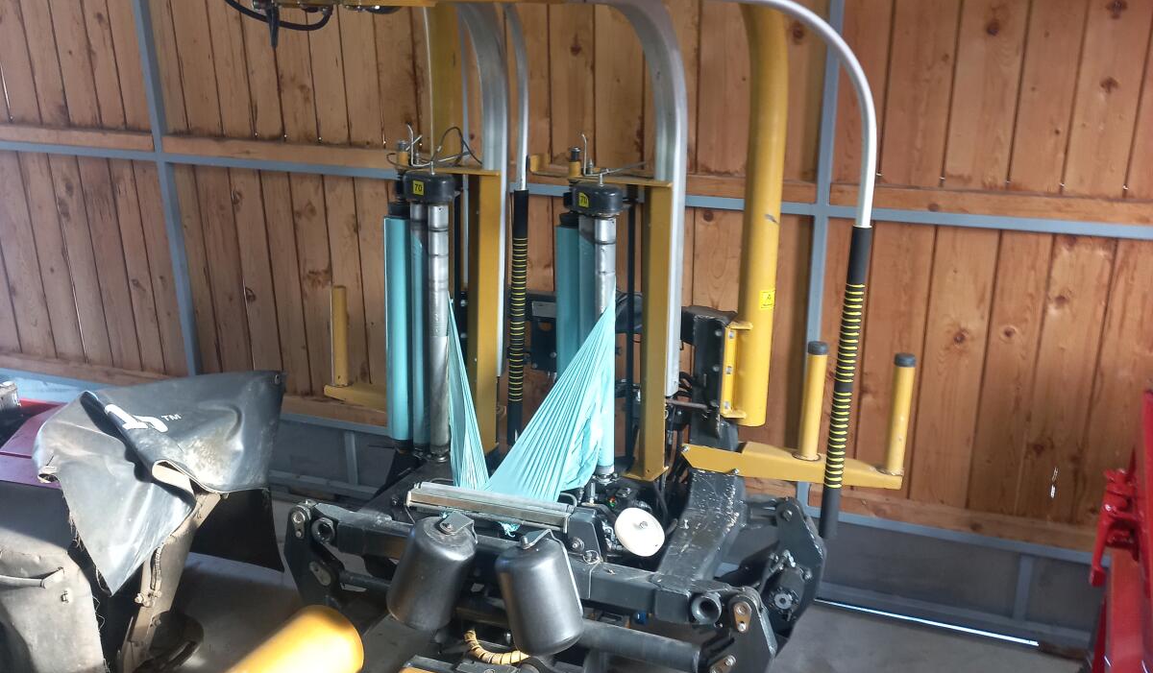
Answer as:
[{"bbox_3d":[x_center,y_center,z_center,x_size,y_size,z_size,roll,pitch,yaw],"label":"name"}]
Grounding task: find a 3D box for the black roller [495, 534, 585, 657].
[{"bbox_3d":[-0.101,0.738,3.150,0.200,0.285,0.200,-14,2,0],"label":"black roller"}]

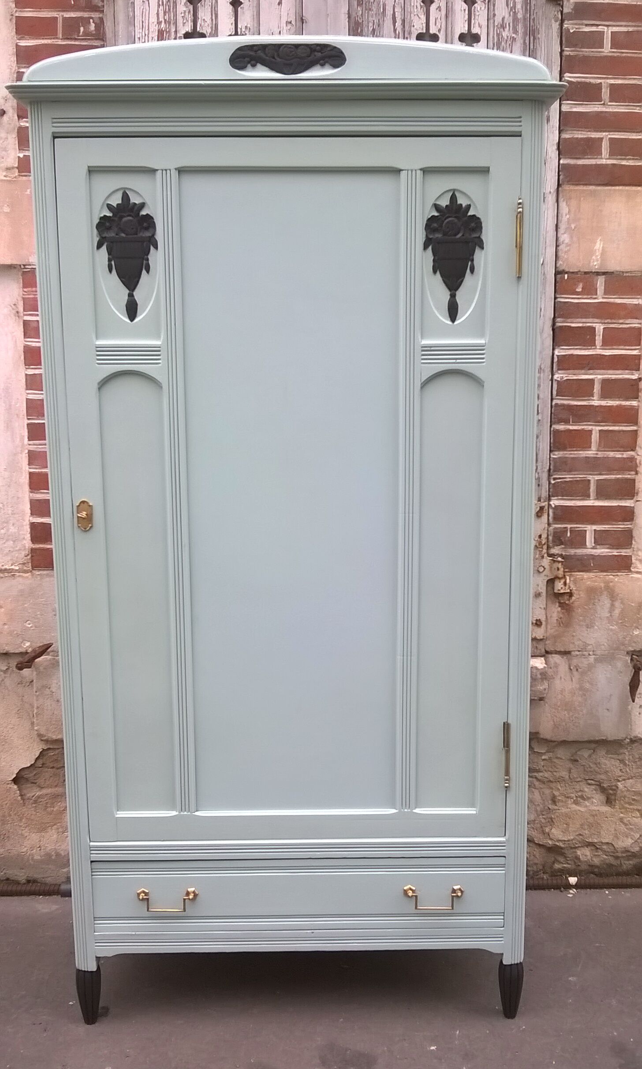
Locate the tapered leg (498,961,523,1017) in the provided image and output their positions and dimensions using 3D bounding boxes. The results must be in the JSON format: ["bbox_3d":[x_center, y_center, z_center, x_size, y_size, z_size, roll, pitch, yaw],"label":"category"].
[{"bbox_3d":[0.432,1.027,2.278,0.057,0.149,0.057,-1,10,0],"label":"tapered leg"}]

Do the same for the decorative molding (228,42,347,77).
[{"bbox_3d":[-0.063,-0.913,1.923,0.225,0.057,0.020,-1,10,0],"label":"decorative molding"}]

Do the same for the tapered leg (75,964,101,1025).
[{"bbox_3d":[-0.528,1.044,2.284,0.057,0.148,0.057,-1,10,0],"label":"tapered leg"}]

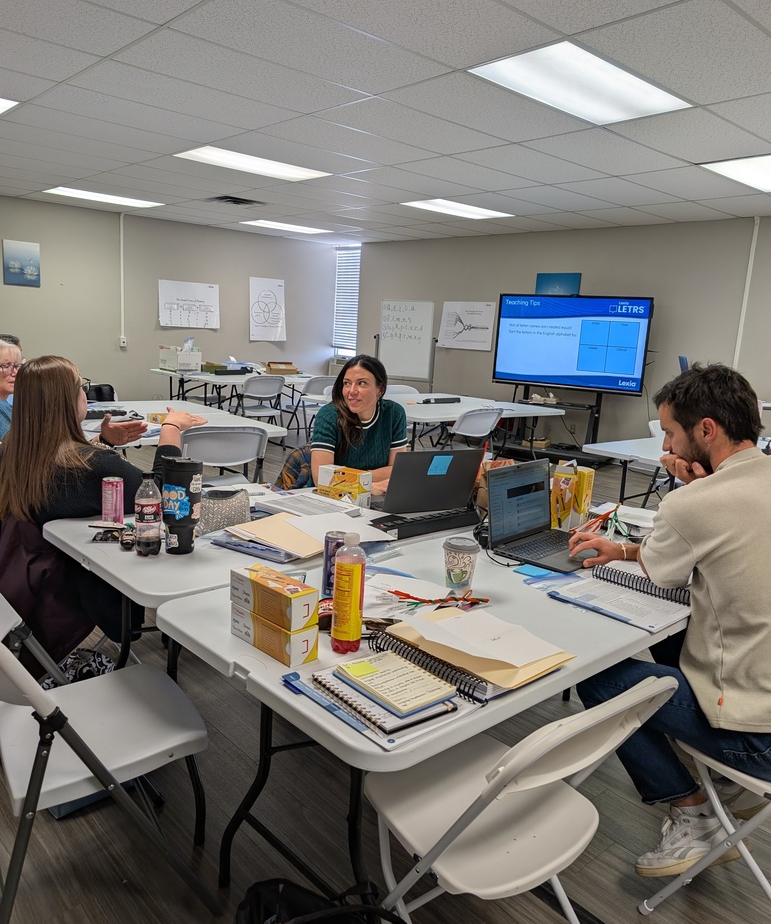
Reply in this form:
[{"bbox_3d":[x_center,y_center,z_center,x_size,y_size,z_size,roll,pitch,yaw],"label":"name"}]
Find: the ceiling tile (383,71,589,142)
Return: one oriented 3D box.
[{"bbox_3d":[0.599,-1.971,3.982,1.220,0.020,0.610,-7,15,-42],"label":"ceiling tile"}]

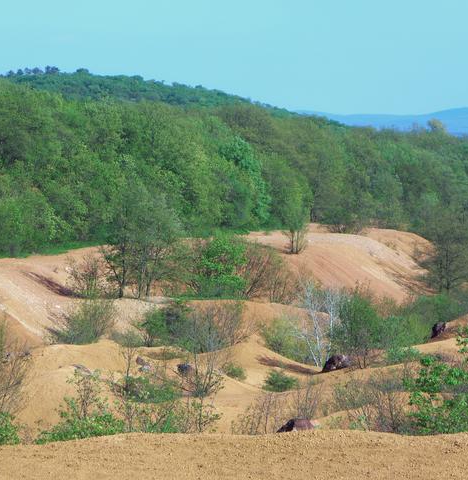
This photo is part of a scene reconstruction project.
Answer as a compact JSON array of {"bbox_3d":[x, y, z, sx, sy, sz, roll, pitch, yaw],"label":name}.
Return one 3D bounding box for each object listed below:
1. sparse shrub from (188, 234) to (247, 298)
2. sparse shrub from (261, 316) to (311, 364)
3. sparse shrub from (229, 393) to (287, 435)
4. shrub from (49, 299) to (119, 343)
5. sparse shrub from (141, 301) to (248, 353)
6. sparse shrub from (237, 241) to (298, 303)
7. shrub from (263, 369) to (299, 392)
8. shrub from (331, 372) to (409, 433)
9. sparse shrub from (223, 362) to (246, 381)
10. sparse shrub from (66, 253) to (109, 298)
[{"bbox_3d":[-0.955,1.534,168.000,3.360,3.700,3.020,0,2,0],"label":"sparse shrub"},{"bbox_3d":[2.253,4.397,127.000,2.190,2.100,1.970,0,2,1],"label":"sparse shrub"},{"bbox_3d":[0.743,5.290,88.000,1.700,1.330,1.530,0,2,0],"label":"sparse shrub"},{"bbox_3d":[-6.896,3.734,133.000,3.020,2.110,2.720,0,2,-3],"label":"shrub"},{"bbox_3d":[-1.769,3.919,130.000,4.840,2.420,3.140,0,2,-1],"label":"sparse shrub"},{"bbox_3d":[1.904,1.791,165.000,3.520,3.520,3.170,0,2,1],"label":"sparse shrub"},{"bbox_3d":[1.698,5.167,106.000,1.310,0.800,1.180,0,2,1],"label":"shrub"},{"bbox_3d":[4.201,5.069,90.000,2.420,1.920,2.180,0,2,3],"label":"shrub"},{"bbox_3d":[0.019,5.029,111.000,0.920,0.690,0.830,0,2,0],"label":"sparse shrub"},{"bbox_3d":[-8.429,2.042,167.000,2.420,2.650,2.170,0,2,-3],"label":"sparse shrub"}]

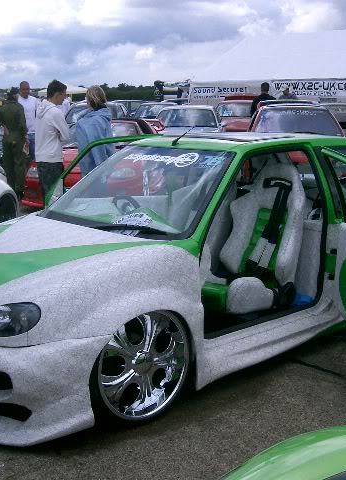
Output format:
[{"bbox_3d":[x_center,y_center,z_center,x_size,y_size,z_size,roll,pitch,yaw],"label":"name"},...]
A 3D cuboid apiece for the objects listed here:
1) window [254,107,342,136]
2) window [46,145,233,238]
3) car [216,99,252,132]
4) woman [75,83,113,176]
[{"bbox_3d":[2.002,-1.888,11.504,1.360,0.140,0.700,1,49,4],"label":"window"},{"bbox_3d":[-0.223,-0.325,4.164,1.280,0.160,0.730,12,53,46],"label":"window"},{"bbox_3d":[1.990,-3.334,20.954,1.650,1.410,3.900,-1,11,-2],"label":"car"},{"bbox_3d":[-0.830,-0.828,7.792,0.480,1.660,0.340,-9,14,-36],"label":"woman"}]

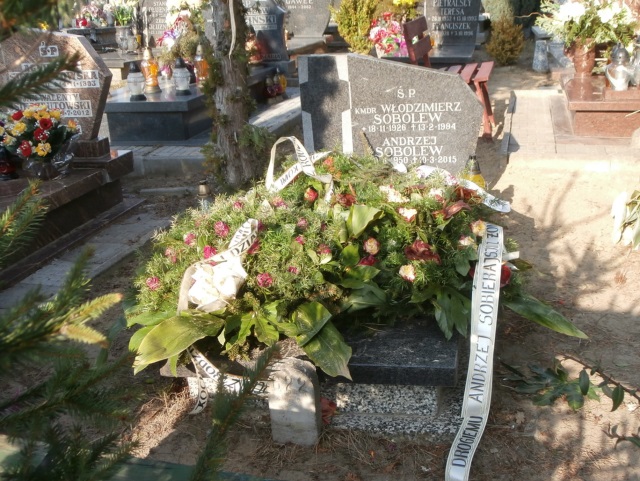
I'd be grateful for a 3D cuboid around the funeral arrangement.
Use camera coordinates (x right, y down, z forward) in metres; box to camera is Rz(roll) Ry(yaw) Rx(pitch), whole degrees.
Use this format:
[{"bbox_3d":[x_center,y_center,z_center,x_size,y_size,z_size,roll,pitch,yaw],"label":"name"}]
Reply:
[{"bbox_3d":[0.150,-0.010,2.780,1.460,0.500,1.150,0,20,7],"label":"funeral arrangement"}]

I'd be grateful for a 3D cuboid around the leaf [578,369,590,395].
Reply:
[{"bbox_3d":[0.806,0.429,2.140,0.032,0.078,0.020,0,20,7],"label":"leaf"}]

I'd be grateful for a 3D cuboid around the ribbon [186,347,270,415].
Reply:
[{"bbox_3d":[-0.289,0.439,2.220,0.230,0.180,0.120,0,20,7],"label":"ribbon"}]

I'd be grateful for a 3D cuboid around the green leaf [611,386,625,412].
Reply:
[{"bbox_3d":[0.889,0.475,2.100,0.034,0.080,0.024,0,20,7],"label":"green leaf"}]

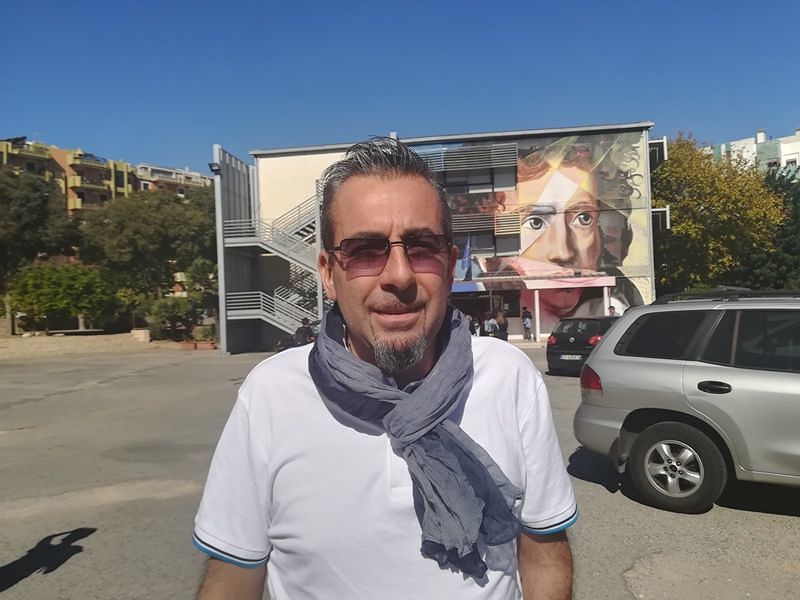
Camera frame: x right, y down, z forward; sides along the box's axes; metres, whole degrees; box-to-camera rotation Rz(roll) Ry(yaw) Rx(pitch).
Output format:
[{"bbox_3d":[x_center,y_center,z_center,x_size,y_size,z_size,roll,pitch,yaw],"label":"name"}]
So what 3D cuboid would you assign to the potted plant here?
[{"bbox_3d":[-12.007,2.466,37.000,1.400,1.500,1.000,-2,-2,-6],"label":"potted plant"}]

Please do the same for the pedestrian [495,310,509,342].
[{"bbox_3d":[4.606,1.418,27.000,0.500,1.690,0.400,-2,-2,-6],"label":"pedestrian"}]

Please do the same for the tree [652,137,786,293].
[{"bbox_3d":[20.078,-3.778,38.000,8.800,11.600,8.600,-3,-2,28],"label":"tree"}]

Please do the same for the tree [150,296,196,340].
[{"bbox_3d":[-15.266,1.350,40.500,3.100,3.100,2.800,-1,-2,-21],"label":"tree"}]

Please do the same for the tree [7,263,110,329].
[{"bbox_3d":[-24.012,0.195,42.500,6.500,4.700,6.000,-1,-2,-29],"label":"tree"}]

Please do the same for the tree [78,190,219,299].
[{"bbox_3d":[-20.345,-2.789,49.000,10.800,11.200,10.000,-1,-2,-22],"label":"tree"}]

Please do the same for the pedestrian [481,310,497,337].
[{"bbox_3d":[4.004,1.457,27.500,0.500,1.690,0.400,-2,-2,0],"label":"pedestrian"}]

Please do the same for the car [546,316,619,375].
[{"bbox_3d":[5.500,1.142,16.200,1.770,1.480,4.200,-4,-2,37],"label":"car"}]

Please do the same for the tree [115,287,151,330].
[{"bbox_3d":[-19.142,0.877,43.000,2.600,3.300,2.500,-1,-2,-24],"label":"tree"}]

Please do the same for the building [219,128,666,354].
[{"bbox_3d":[2.859,-3.073,38.017,23.000,11.500,16.000,-2,-2,6],"label":"building"}]

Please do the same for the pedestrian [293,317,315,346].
[{"bbox_3d":[-2.730,1.376,17.000,0.520,1.690,0.500,-3,-2,30],"label":"pedestrian"}]

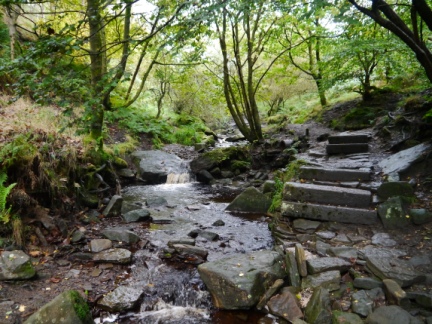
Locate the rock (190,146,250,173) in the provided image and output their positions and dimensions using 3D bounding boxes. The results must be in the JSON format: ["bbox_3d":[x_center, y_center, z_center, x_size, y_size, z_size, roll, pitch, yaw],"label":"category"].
[{"bbox_3d":[0.092,-0.061,9.700,1.500,0.680,1.050,0,5,0],"label":"rock"}]

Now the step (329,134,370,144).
[{"bbox_3d":[2.858,-0.487,7.600,0.830,0.175,0.330,1,7,8],"label":"step"}]

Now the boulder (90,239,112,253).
[{"bbox_3d":[-1.418,1.028,4.300,0.260,0.120,0.180,-1,7,-10],"label":"boulder"}]

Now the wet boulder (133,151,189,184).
[{"bbox_3d":[-1.470,0.125,9.400,1.450,0.720,1.100,0,5,0],"label":"wet boulder"}]

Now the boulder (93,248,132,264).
[{"bbox_3d":[-1.203,1.099,4.080,0.420,0.120,0.260,1,5,10],"label":"boulder"}]

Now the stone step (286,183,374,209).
[{"bbox_3d":[1.596,0.459,5.000,1.180,0.190,0.370,3,7,23],"label":"stone step"}]

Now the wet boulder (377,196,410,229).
[{"bbox_3d":[2.275,0.642,4.500,0.370,0.370,0.310,1,5,10],"label":"wet boulder"}]

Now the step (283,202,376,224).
[{"bbox_3d":[1.565,0.703,4.870,1.250,0.175,0.320,2,5,25],"label":"step"}]

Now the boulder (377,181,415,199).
[{"bbox_3d":[2.638,0.420,5.150,0.480,0.260,0.360,2,7,14],"label":"boulder"}]

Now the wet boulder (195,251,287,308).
[{"bbox_3d":[0.282,1.186,3.620,0.830,0.430,0.550,1,5,10],"label":"wet boulder"}]

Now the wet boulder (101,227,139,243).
[{"bbox_3d":[-1.257,0.957,4.600,0.500,0.150,0.280,1,7,10],"label":"wet boulder"}]

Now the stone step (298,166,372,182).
[{"bbox_3d":[1.964,0.204,5.870,1.140,0.165,0.320,1,5,15],"label":"stone step"}]

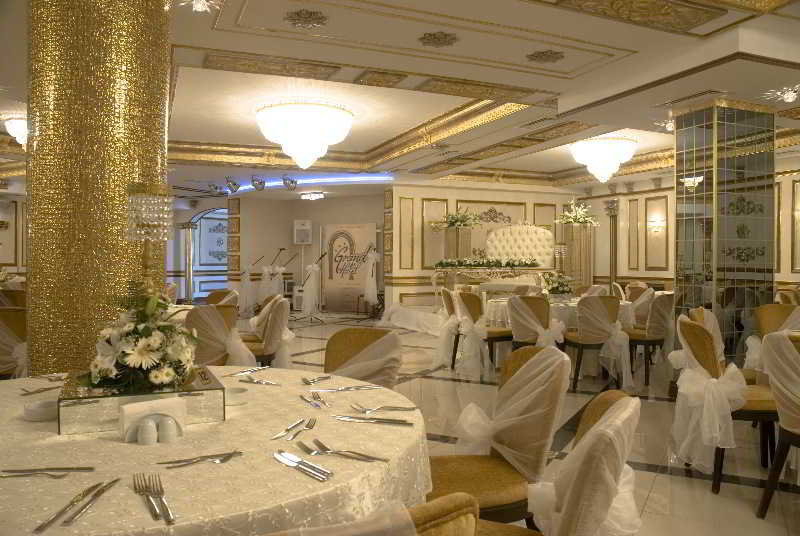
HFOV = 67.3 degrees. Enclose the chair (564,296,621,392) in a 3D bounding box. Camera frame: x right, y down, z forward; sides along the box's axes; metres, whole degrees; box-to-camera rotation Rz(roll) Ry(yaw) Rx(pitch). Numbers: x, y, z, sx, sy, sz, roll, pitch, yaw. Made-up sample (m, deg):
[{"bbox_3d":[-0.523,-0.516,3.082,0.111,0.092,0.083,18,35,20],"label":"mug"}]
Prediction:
[{"bbox_3d":[1.842,0.689,5.771,0.470,0.880,0.560,0,1,-9],"label":"chair"}]

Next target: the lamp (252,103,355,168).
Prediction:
[{"bbox_3d":[-1.300,-1.724,8.200,1.320,0.740,1.320,0,0,-23],"label":"lamp"}]

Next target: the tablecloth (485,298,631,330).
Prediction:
[{"bbox_3d":[1.920,0.776,7.259,1.800,0.770,1.800,0,1,0],"label":"tablecloth"}]

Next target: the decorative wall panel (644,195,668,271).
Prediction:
[{"bbox_3d":[5.750,-0.778,13.450,0.060,1.650,0.620,0,0,-25],"label":"decorative wall panel"}]

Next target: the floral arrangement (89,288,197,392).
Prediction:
[{"bbox_3d":[-0.695,0.177,1.620,0.300,0.250,0.290,0,0,-23],"label":"floral arrangement"}]

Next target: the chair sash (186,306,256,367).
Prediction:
[{"bbox_3d":[-1.278,0.663,4.360,0.480,0.750,0.260,-1,1,-23],"label":"chair sash"}]

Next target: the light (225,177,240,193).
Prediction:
[{"bbox_3d":[-2.964,-1.452,10.579,0.250,0.280,0.270,-1,1,-30],"label":"light"}]

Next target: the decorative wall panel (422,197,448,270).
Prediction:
[{"bbox_3d":[0.726,-0.706,12.293,0.600,1.420,0.050,0,1,-24],"label":"decorative wall panel"}]

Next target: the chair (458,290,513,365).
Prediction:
[{"bbox_3d":[0.920,0.685,6.420,0.550,0.880,0.470,0,0,-30],"label":"chair"}]

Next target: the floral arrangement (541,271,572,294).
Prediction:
[{"bbox_3d":[1.700,0.147,6.550,0.340,0.260,0.320,0,0,-23],"label":"floral arrangement"}]

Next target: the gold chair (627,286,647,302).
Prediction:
[{"bbox_3d":[3.020,0.700,7.908,0.580,0.910,0.480,0,1,-30],"label":"gold chair"}]

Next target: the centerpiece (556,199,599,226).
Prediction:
[{"bbox_3d":[3.453,-1.089,11.689,0.800,0.560,0.700,0,1,-11],"label":"centerpiece"}]

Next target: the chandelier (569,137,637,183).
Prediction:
[{"bbox_3d":[2.596,-1.357,7.681,0.870,0.550,0.870,-1,1,-24],"label":"chandelier"}]

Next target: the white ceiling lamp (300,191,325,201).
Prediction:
[{"bbox_3d":[-1.749,-1.431,11.980,0.480,0.170,0.480,0,1,0],"label":"white ceiling lamp"}]

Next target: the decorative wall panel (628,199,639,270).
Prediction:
[{"bbox_3d":[4.816,-0.691,12.393,0.050,1.420,0.280,0,1,-24],"label":"decorative wall panel"}]

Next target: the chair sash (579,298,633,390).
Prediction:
[{"bbox_3d":[1.900,0.695,5.520,0.500,0.840,0.250,0,0,-8],"label":"chair sash"}]

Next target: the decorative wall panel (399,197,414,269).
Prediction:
[{"bbox_3d":[0.113,-0.642,10.842,0.300,1.300,0.040,-1,1,-24],"label":"decorative wall panel"}]

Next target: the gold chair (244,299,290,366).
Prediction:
[{"bbox_3d":[-1.258,0.707,5.111,0.560,0.880,0.460,0,1,9],"label":"gold chair"}]

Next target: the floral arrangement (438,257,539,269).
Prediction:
[{"bbox_3d":[1.580,-0.107,10.600,2.150,0.210,0.270,0,0,-23],"label":"floral arrangement"}]

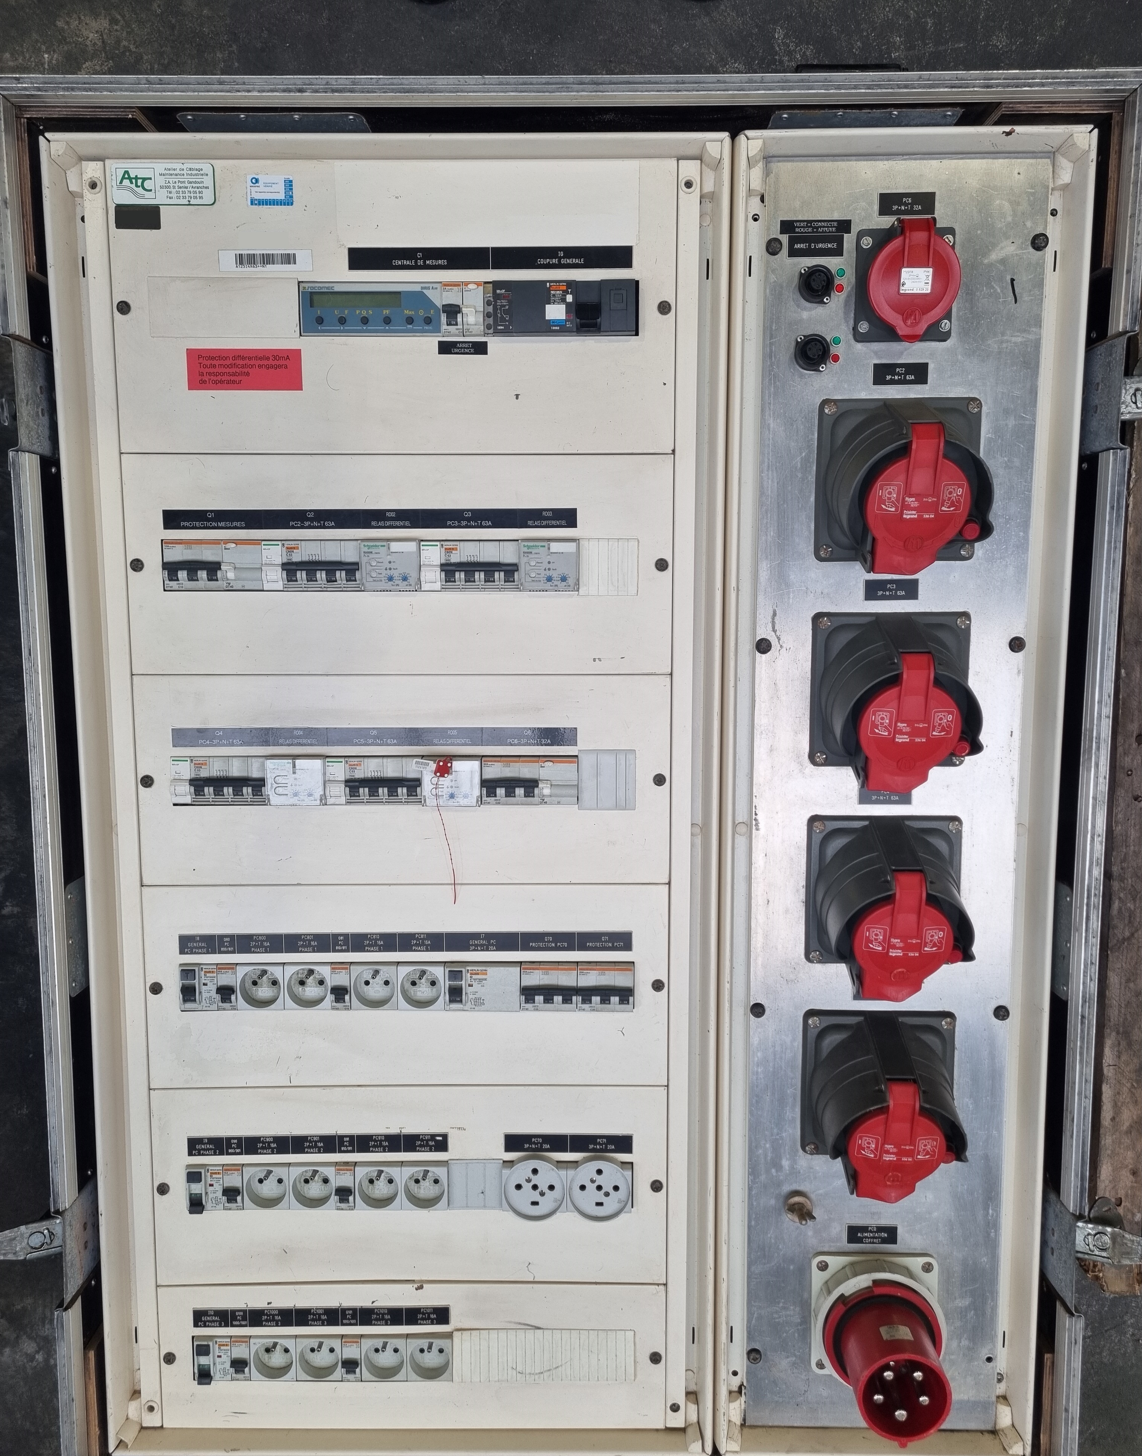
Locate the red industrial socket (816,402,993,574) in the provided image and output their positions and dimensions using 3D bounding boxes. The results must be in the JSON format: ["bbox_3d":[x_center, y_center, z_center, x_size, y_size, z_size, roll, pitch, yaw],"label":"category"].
[{"bbox_3d":[0.297,-0.211,0.990,0.146,0.090,0.157,0,96,0],"label":"red industrial socket"}]

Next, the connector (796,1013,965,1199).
[{"bbox_3d":[0.296,0.352,1.063,0.144,0.088,0.155,0,96,0],"label":"connector"}]

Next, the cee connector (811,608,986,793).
[{"bbox_3d":[0.294,-0.022,1.012,0.146,0.090,0.157,0,96,0],"label":"cee connector"}]

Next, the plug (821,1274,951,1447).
[{"bbox_3d":[0.297,0.583,1.057,0.114,0.091,0.115,0,96,0],"label":"plug"}]

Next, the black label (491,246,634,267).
[{"bbox_3d":[-0.007,-0.416,1.011,0.125,0.002,0.019,0,96,0],"label":"black label"}]

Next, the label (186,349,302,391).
[{"bbox_3d":[-0.291,-0.320,1.022,0.102,0.001,0.036,0,96,0],"label":"label"}]

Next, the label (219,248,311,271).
[{"bbox_3d":[-0.270,-0.413,1.011,0.083,0.001,0.018,0,96,0],"label":"label"}]

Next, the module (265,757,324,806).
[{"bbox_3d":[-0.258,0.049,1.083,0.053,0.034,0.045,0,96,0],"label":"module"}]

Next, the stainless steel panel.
[{"bbox_3d":[0.300,0.099,1.080,0.253,0.003,1.212,0,96,0],"label":"stainless steel panel"}]

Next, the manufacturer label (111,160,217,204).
[{"bbox_3d":[-0.357,-0.477,1.004,0.089,0.002,0.035,0,96,0],"label":"manufacturer label"}]

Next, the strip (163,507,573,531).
[{"bbox_3d":[-0.183,-0.191,1.043,0.379,0.002,0.018,0,96,0],"label":"strip"}]

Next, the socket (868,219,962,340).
[{"bbox_3d":[0.295,-0.385,0.990,0.086,0.050,0.105,0,96,0],"label":"socket"}]

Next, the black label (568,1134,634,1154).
[{"bbox_3d":[0.029,0.405,1.111,0.061,0.002,0.019,0,96,0],"label":"black label"}]

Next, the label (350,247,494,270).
[{"bbox_3d":[-0.134,-0.414,1.011,0.125,0.002,0.019,0,96,0],"label":"label"}]

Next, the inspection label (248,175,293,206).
[{"bbox_3d":[-0.266,-0.475,1.011,0.040,0.001,0.026,0,96,0],"label":"inspection label"}]

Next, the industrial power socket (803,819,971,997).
[{"bbox_3d":[0.295,0.164,1.041,0.143,0.088,0.153,0,96,0],"label":"industrial power socket"}]

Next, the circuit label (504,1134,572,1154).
[{"bbox_3d":[-0.033,0.402,1.103,0.062,0.002,0.018,0,96,0],"label":"circuit label"}]

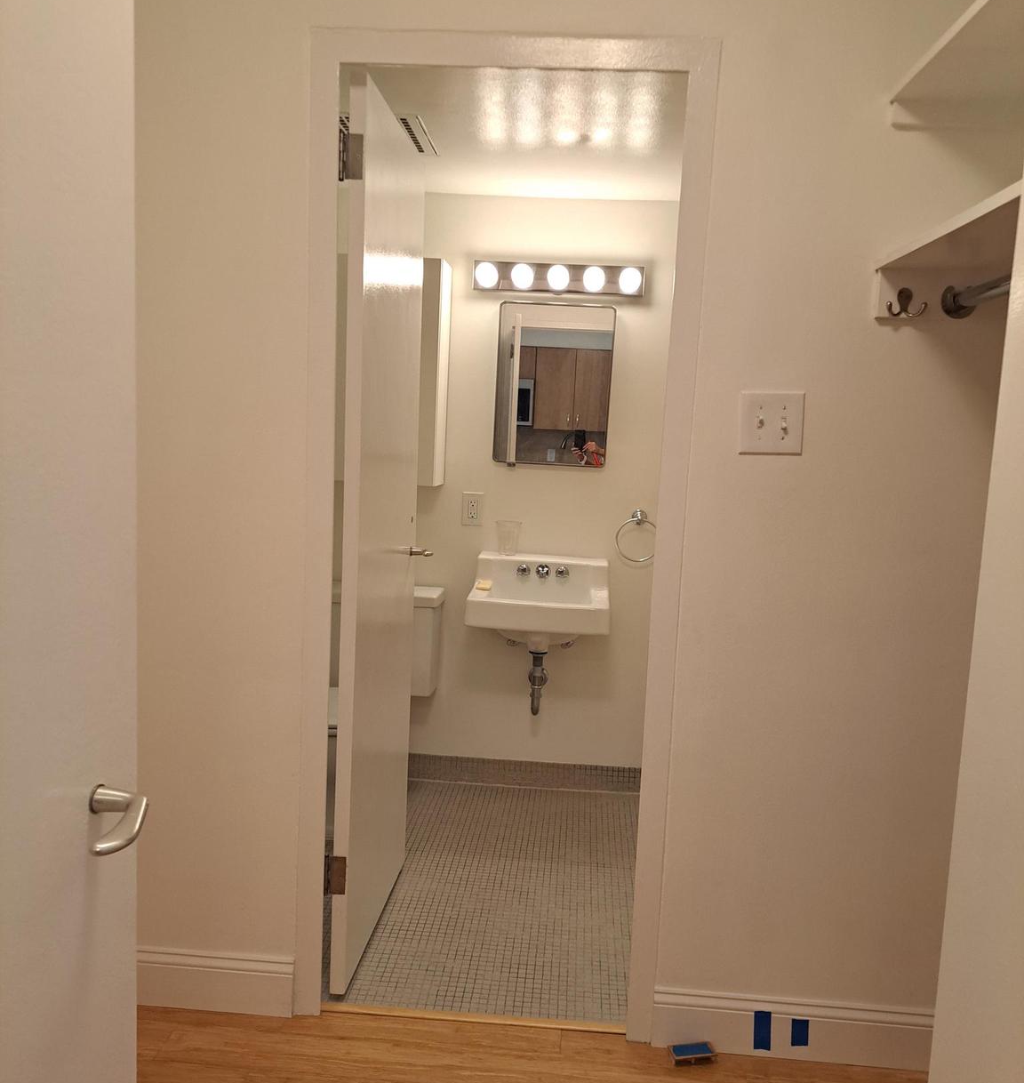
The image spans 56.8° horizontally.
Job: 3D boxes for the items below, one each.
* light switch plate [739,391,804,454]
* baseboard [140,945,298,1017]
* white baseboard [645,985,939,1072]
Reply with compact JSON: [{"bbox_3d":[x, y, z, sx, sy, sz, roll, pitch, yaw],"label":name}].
[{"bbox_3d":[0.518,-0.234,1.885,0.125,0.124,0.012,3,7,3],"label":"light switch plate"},{"bbox_3d":[-0.689,0.979,2.117,0.410,0.138,0.017,3,7,3],"label":"baseboard"},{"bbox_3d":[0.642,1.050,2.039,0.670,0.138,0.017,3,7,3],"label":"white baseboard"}]

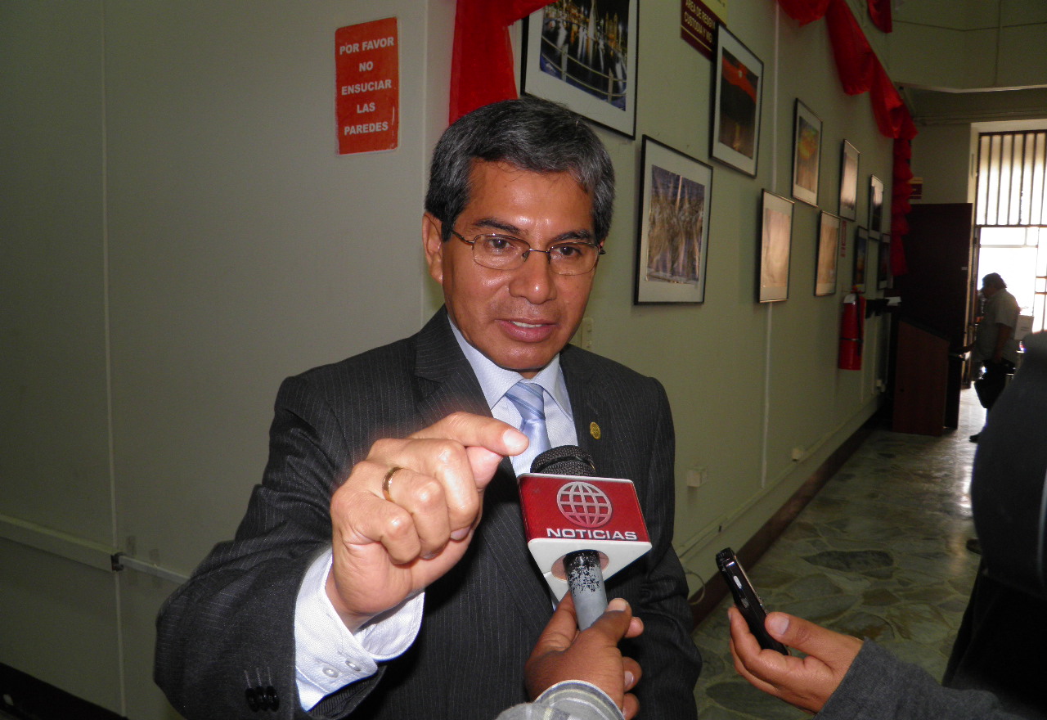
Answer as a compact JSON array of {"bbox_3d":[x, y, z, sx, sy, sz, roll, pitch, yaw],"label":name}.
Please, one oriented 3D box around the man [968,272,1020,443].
[{"bbox_3d":[4.708,-0.022,8.486,0.500,1.709,0.520,3,6,29],"label":"man"}]

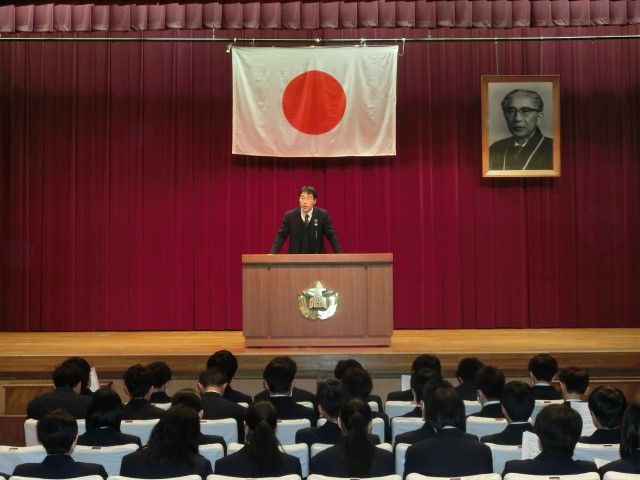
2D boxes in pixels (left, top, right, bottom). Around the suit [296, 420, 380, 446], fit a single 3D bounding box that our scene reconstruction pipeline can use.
[{"bbox_3d":[0.107,1.377,6.570,0.510,0.600,0.380,0,-1,-3],"label":"suit"}]

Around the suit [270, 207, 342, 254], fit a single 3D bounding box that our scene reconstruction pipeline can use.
[{"bbox_3d":[-0.139,0.025,11.304,0.750,0.740,0.420,0,-1,4],"label":"suit"}]

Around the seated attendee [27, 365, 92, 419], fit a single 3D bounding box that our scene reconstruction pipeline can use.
[{"bbox_3d":[-1.726,1.481,7.611,0.500,1.240,0.780,0,-1,3],"label":"seated attendee"}]

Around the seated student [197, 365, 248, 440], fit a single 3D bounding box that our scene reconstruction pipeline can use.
[{"bbox_3d":[-0.720,1.477,7.604,0.500,1.240,0.780,0,-1,0],"label":"seated student"}]

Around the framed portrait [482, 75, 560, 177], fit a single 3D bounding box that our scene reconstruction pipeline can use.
[{"bbox_3d":[2.349,-1.329,12.717,0.910,1.180,0.060,0,-1,0],"label":"framed portrait"}]

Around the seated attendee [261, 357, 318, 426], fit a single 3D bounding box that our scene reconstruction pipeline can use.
[{"bbox_3d":[-0.247,1.442,7.602,0.500,1.300,0.780,0,-1,0],"label":"seated attendee"}]

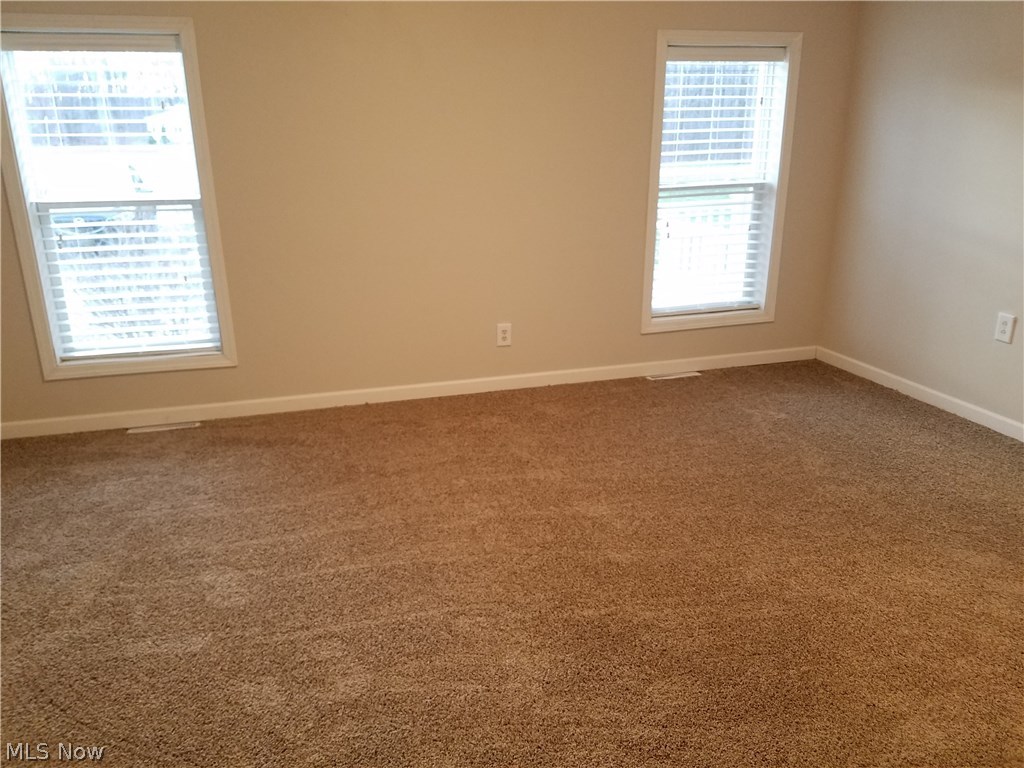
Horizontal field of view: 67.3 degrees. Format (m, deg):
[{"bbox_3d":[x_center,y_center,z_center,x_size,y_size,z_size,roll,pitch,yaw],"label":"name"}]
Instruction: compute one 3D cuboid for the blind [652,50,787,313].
[{"bbox_3d":[1.129,-1.097,4.283,0.705,1.420,0.055,-6,19,-15],"label":"blind"}]

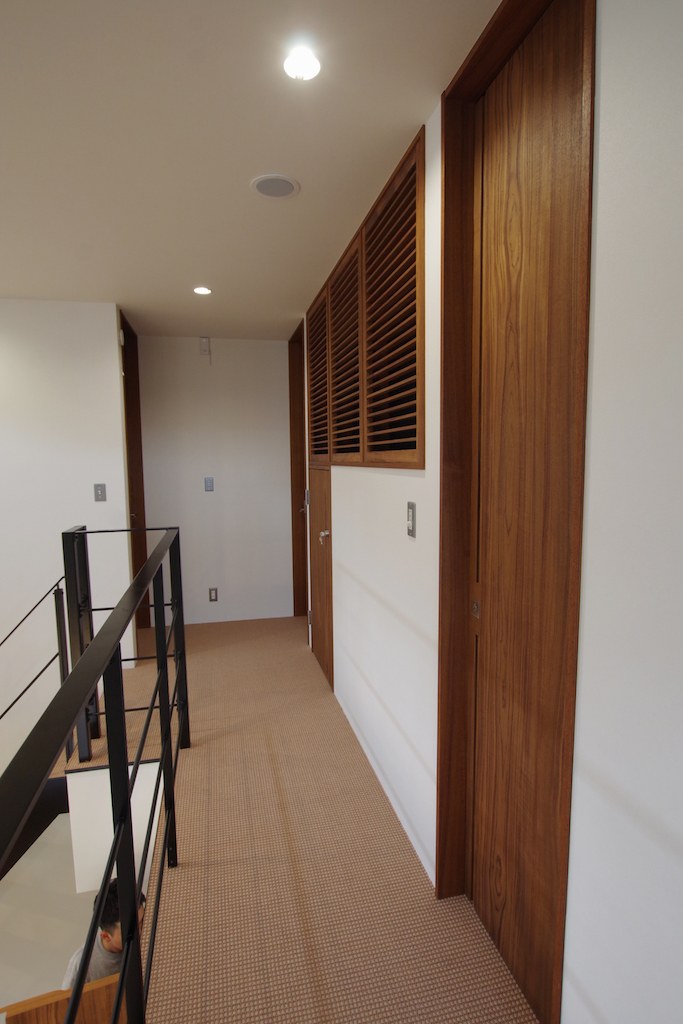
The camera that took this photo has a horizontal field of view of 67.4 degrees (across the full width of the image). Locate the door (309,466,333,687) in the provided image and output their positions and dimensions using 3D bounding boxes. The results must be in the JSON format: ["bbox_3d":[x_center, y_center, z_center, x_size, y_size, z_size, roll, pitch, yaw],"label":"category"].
[{"bbox_3d":[-0.122,0.390,3.392,0.050,1.360,0.630,-2,6,-14],"label":"door"}]

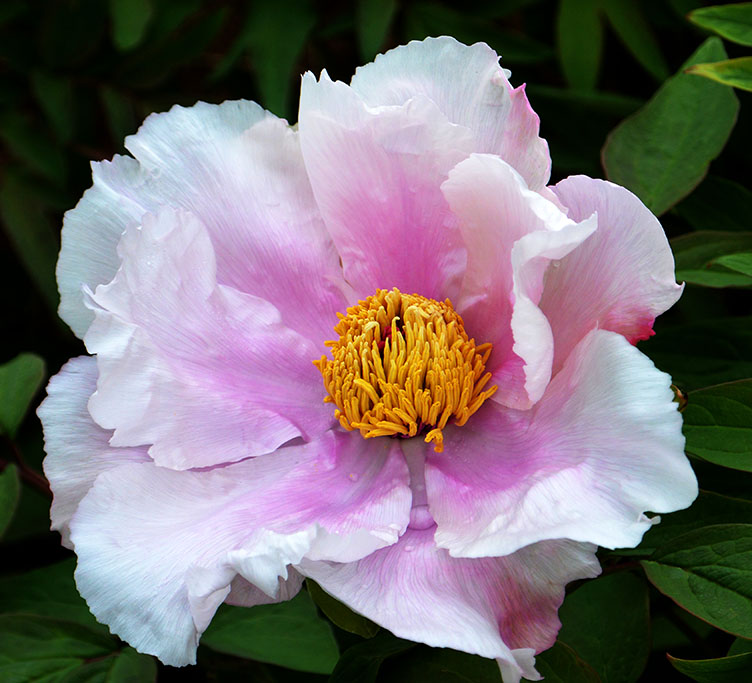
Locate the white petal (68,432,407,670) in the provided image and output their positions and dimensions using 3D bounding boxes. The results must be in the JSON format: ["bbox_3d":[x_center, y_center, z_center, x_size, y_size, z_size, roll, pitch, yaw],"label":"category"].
[{"bbox_3d":[-0.038,0.058,0.635,0.090,0.034,0.058,-29,64,-16],"label":"white petal"}]

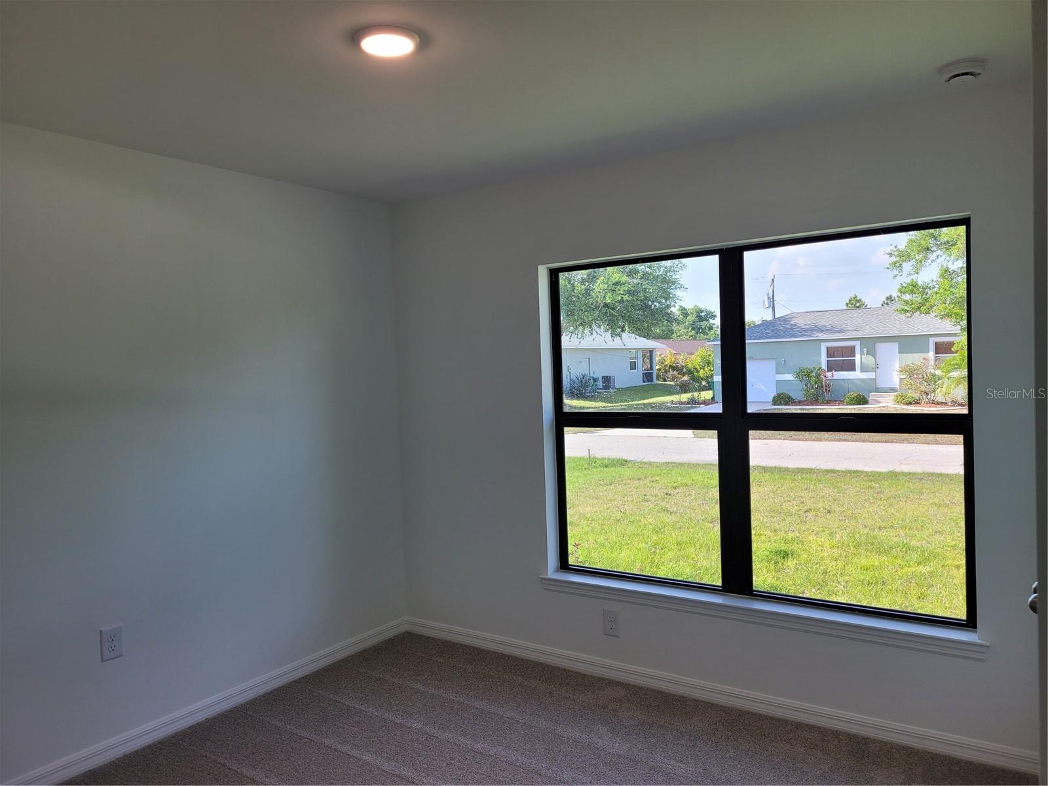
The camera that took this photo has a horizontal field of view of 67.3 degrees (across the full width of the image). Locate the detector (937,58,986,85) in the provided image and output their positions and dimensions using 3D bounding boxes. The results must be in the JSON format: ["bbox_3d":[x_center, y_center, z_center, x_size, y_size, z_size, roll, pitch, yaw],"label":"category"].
[{"bbox_3d":[1.417,-1.036,2.550,0.142,0.044,0.142,0,3,35],"label":"detector"}]

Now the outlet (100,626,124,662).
[{"bbox_3d":[-1.626,0.989,3.110,0.007,0.125,0.081,0,3,35],"label":"outlet"}]

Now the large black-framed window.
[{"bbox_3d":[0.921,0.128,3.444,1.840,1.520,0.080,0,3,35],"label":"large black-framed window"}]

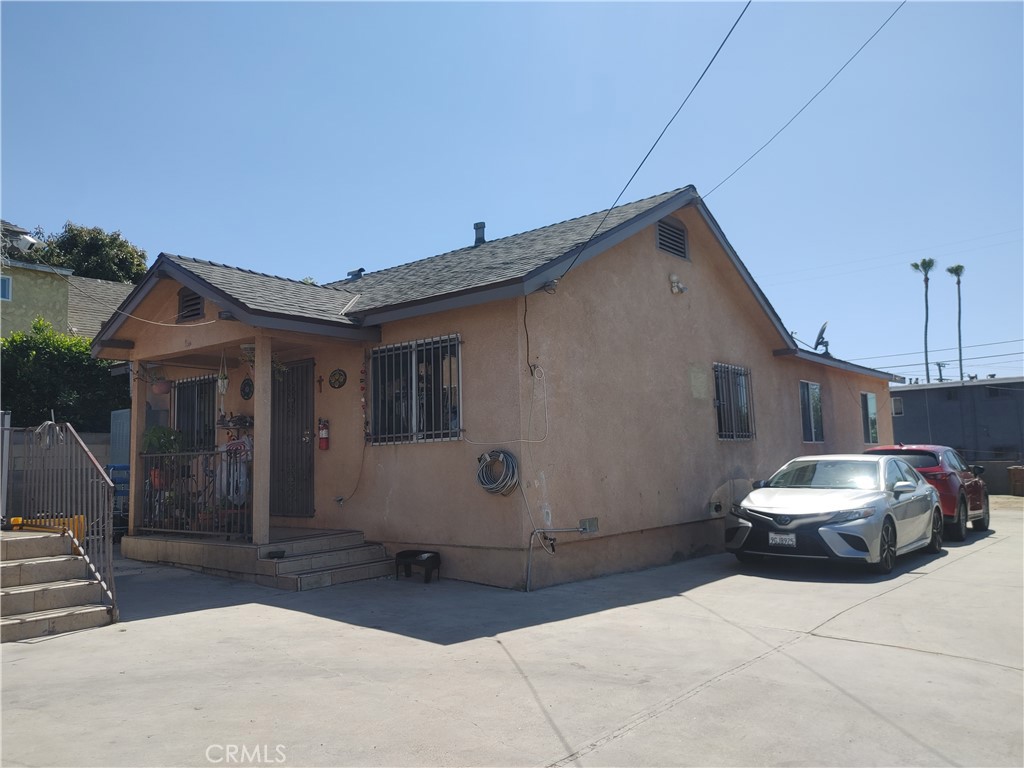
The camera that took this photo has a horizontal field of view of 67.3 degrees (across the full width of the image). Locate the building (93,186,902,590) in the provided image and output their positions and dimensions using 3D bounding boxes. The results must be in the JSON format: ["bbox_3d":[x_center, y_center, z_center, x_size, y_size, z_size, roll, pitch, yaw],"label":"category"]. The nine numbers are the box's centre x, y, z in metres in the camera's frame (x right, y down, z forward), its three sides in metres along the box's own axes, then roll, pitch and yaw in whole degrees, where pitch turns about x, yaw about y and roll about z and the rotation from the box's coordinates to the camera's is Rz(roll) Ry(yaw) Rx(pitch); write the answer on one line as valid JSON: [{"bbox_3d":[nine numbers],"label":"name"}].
[{"bbox_3d":[0.851,0.326,15.686,9.350,5.180,16.400,-7,-8,40],"label":"building"}]

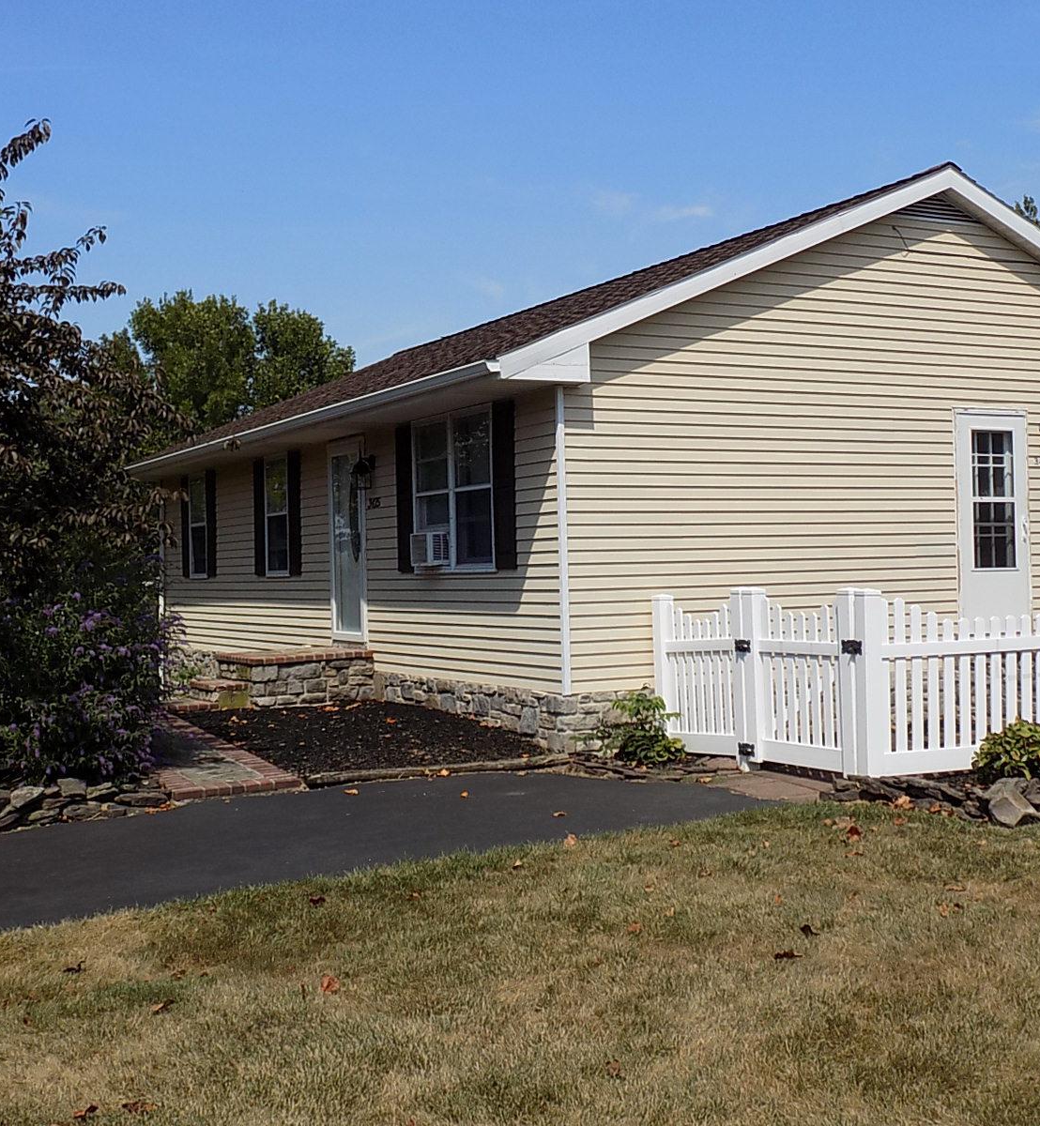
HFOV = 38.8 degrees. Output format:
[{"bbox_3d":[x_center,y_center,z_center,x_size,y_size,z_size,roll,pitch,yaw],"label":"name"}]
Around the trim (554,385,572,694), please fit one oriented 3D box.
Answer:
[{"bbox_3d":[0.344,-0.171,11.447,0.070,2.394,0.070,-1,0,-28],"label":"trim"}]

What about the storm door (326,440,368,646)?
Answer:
[{"bbox_3d":[-1.787,-0.238,15.404,0.100,2.109,0.998,-1,0,-28],"label":"storm door"}]

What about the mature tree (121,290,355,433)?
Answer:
[{"bbox_3d":[-6.858,-2.141,36.000,6.300,9.000,6.200,-1,0,-11],"label":"mature tree"}]

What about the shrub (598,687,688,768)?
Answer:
[{"bbox_3d":[0.905,1.192,11.100,0.610,0.530,0.560,-2,0,0],"label":"shrub"}]

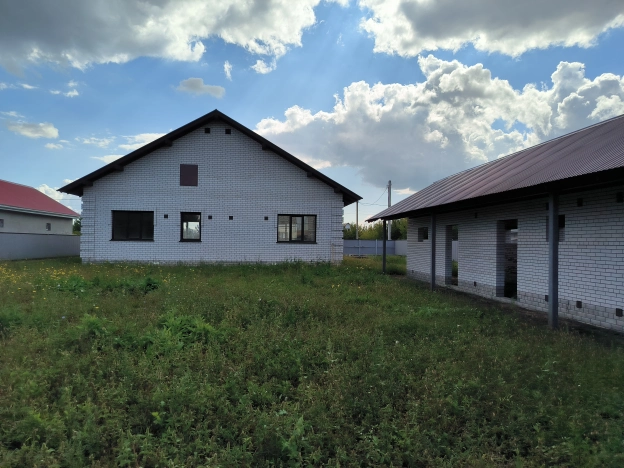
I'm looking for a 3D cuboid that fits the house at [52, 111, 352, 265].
[{"bbox_3d":[-5.539,-2.215,27.720,15.070,8.000,11.800,1,-1,-7],"label":"house"}]

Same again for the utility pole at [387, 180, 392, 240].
[{"bbox_3d":[9.372,-1.909,52.425,0.330,9.170,0.330,1,-1,-7],"label":"utility pole"}]

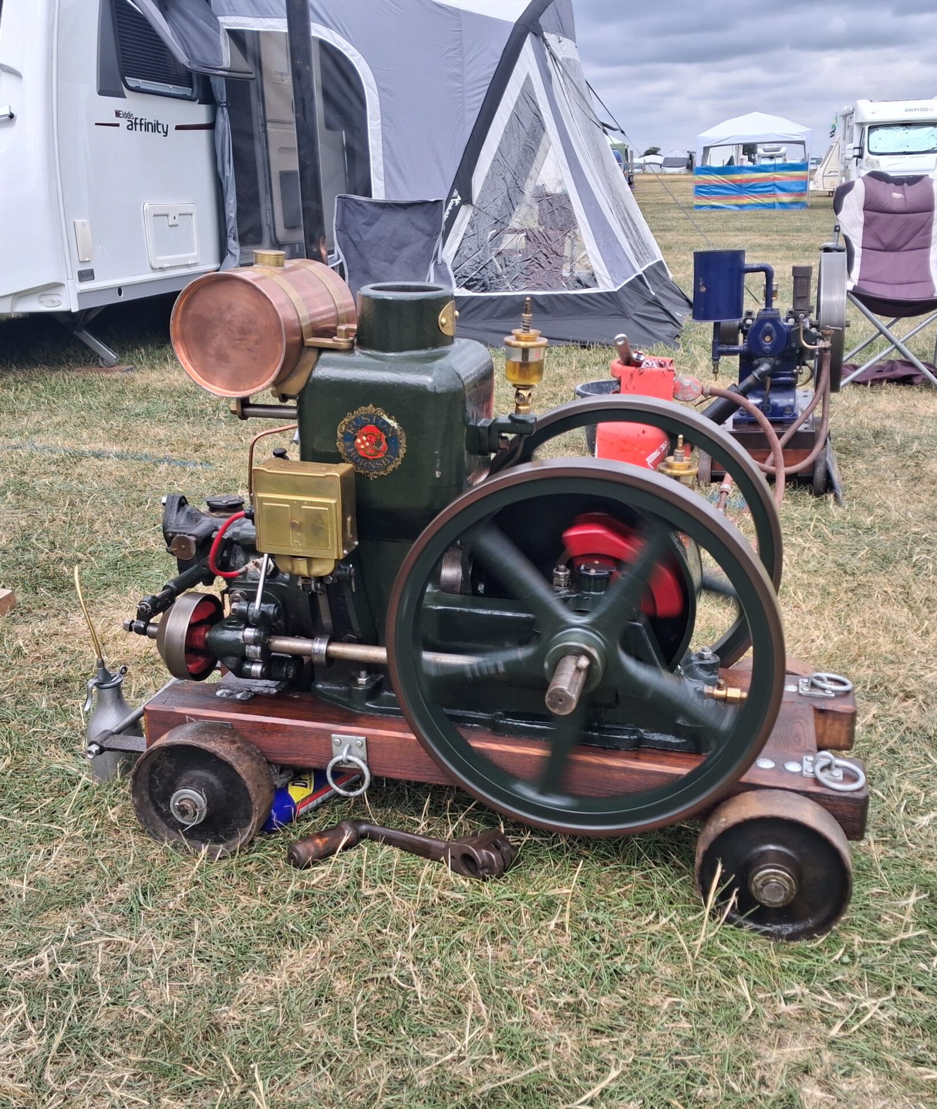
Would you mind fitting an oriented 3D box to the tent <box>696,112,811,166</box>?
[{"bbox_3d":[7.788,-10.705,31.292,3.000,2.480,3.000,2,19,14],"label":"tent"}]

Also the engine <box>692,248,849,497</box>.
[{"bbox_3d":[1.085,-0.677,4.128,0.540,0.780,0.760,3,19,17],"label":"engine"}]

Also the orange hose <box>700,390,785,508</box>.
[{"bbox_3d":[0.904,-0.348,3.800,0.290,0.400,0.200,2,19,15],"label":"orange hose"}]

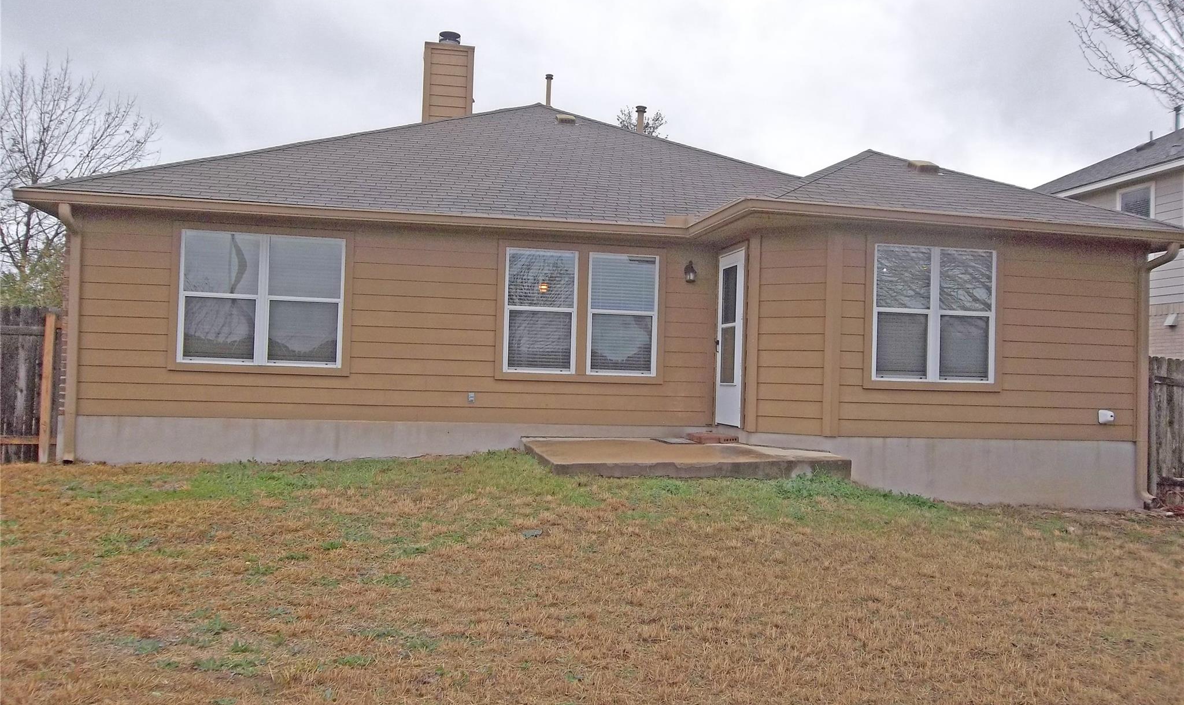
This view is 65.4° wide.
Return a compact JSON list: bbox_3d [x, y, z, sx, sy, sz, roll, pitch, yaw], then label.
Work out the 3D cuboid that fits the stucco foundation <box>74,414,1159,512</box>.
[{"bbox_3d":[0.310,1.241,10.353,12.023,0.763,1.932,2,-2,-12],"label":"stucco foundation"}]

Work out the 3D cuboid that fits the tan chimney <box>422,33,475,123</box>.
[{"bbox_3d":[-2.569,-4.552,16.368,0.860,1.592,0.824,2,-2,-12],"label":"tan chimney"}]

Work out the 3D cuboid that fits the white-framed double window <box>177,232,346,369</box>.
[{"bbox_3d":[-3.738,-0.600,10.472,1.771,1.484,0.091,2,-2,-12],"label":"white-framed double window"}]

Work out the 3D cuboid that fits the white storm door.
[{"bbox_3d":[1.660,-0.156,11.073,0.064,2.090,0.860,2,-2,-12],"label":"white storm door"}]

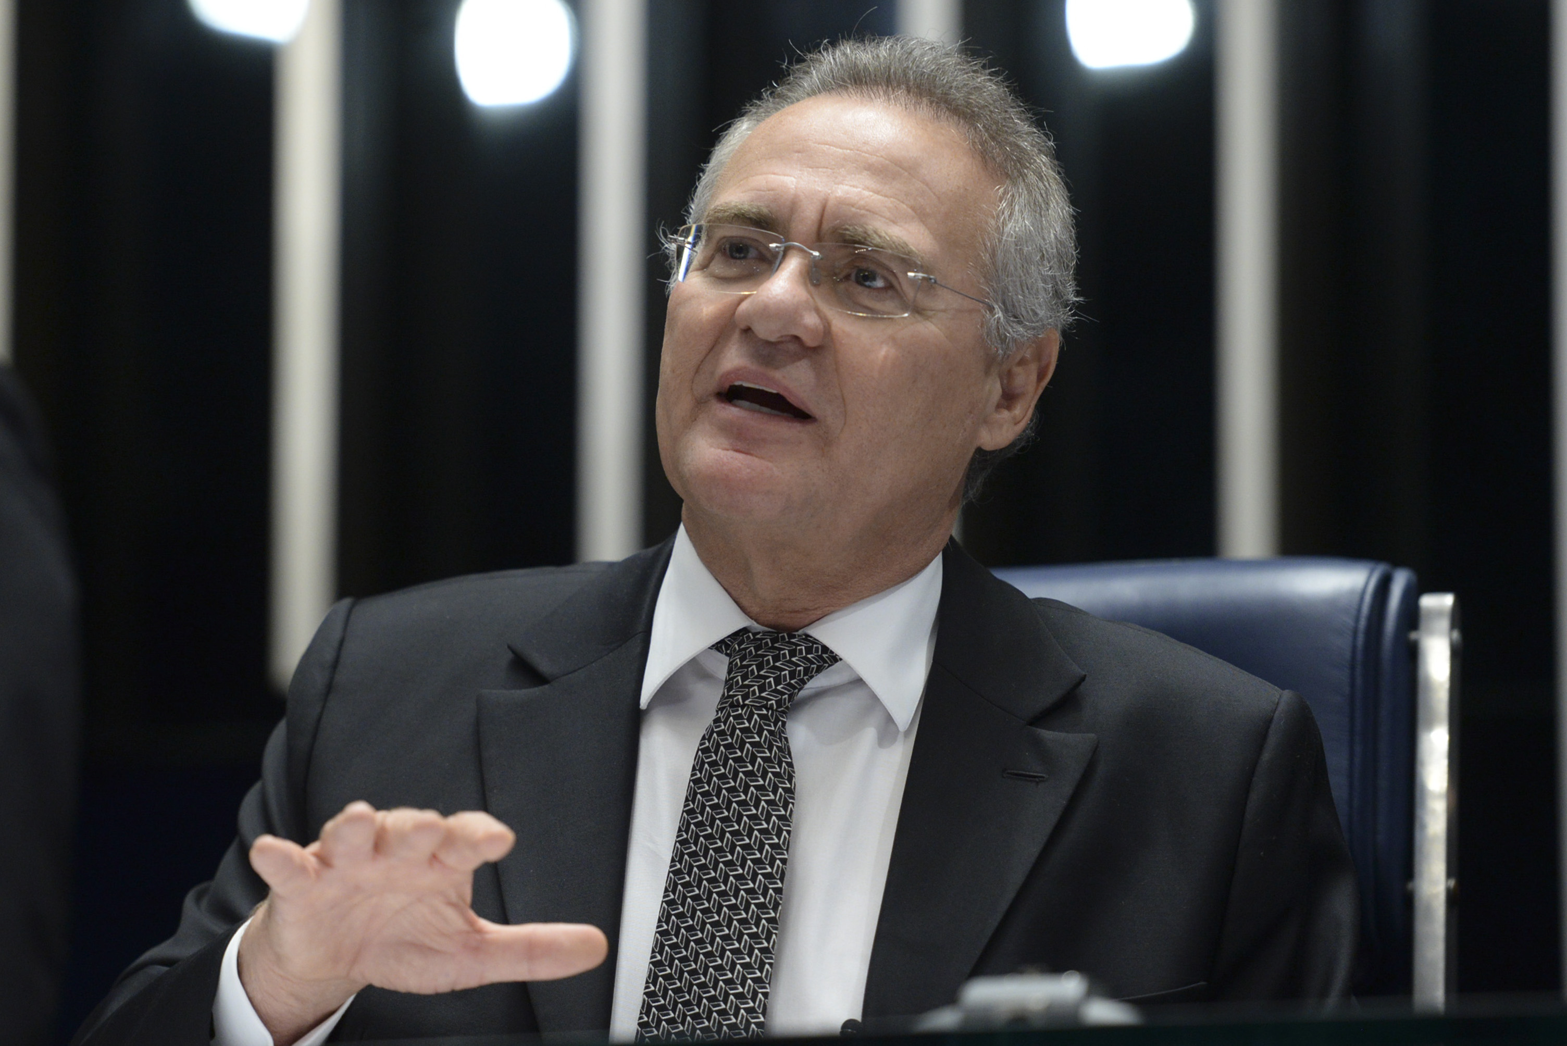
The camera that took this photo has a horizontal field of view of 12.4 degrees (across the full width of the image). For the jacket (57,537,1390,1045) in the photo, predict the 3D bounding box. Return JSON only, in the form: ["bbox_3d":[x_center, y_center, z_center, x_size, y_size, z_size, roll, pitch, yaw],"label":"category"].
[{"bbox_3d":[-0.045,0.325,3.330,0.630,0.600,0.420,3,-5,12],"label":"jacket"}]

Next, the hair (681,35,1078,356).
[{"bbox_3d":[0.047,-0.139,3.387,0.185,0.190,0.215,13,-10,26],"label":"hair"}]

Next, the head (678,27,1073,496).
[{"bbox_3d":[0.040,-0.118,3.370,0.185,0.240,0.220,13,-10,26],"label":"head"}]

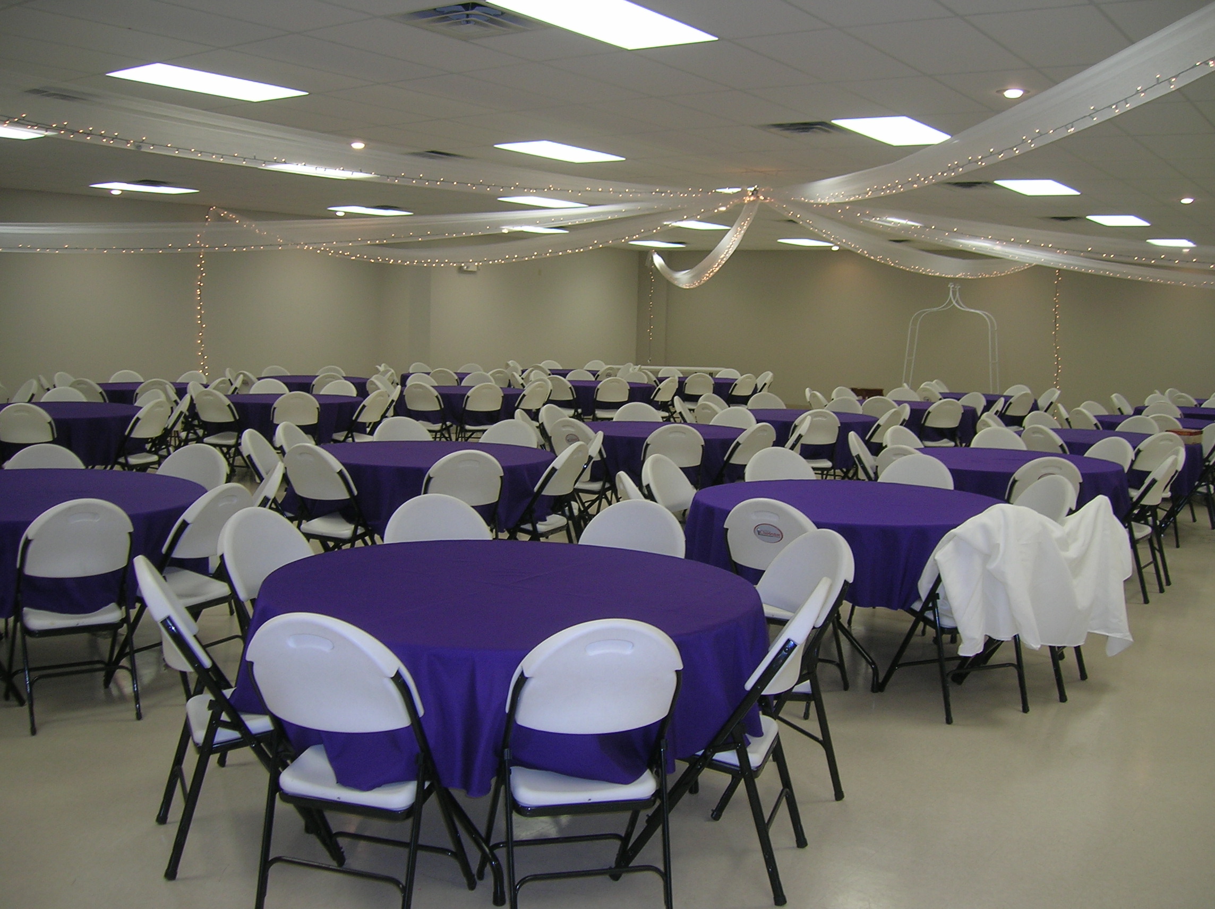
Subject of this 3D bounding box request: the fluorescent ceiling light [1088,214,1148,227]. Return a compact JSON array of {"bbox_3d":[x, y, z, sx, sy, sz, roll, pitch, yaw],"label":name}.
[{"bbox_3d":[6.255,-2.864,14.550,0.600,0.080,1.200,6,8,35],"label":"fluorescent ceiling light"}]

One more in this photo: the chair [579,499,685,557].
[{"bbox_3d":[-0.005,0.626,4.501,0.440,0.865,0.500,4,7,22],"label":"chair"}]

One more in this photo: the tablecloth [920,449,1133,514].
[{"bbox_3d":[2.445,0.223,7.498,1.600,0.390,1.600,2,7,0],"label":"tablecloth"}]

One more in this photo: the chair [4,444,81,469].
[{"bbox_3d":[-2.779,0.392,5.821,0.440,0.865,0.500,-1,7,-18],"label":"chair"}]

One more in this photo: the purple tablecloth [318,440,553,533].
[{"bbox_3d":[-1.091,0.357,7.323,1.570,0.750,1.570,1,6,-8],"label":"purple tablecloth"}]

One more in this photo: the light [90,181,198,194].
[{"bbox_3d":[-5.400,-3.107,13.900,0.600,0.080,1.200,6,8,35],"label":"light"}]

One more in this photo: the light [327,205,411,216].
[{"bbox_3d":[-3.299,-3.400,16.612,0.600,0.080,1.200,6,8,35],"label":"light"}]

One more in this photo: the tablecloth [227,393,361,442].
[{"bbox_3d":[-3.180,-0.183,11.798,1.570,0.750,1.570,0,6,-15],"label":"tablecloth"}]

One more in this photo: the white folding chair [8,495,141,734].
[{"bbox_3d":[-2.062,0.561,4.552,0.440,0.865,0.500,-3,8,-37],"label":"white folding chair"}]

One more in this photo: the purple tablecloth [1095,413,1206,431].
[{"bbox_3d":[5.514,-0.136,11.773,1.570,0.380,1.570,2,6,0],"label":"purple tablecloth"}]

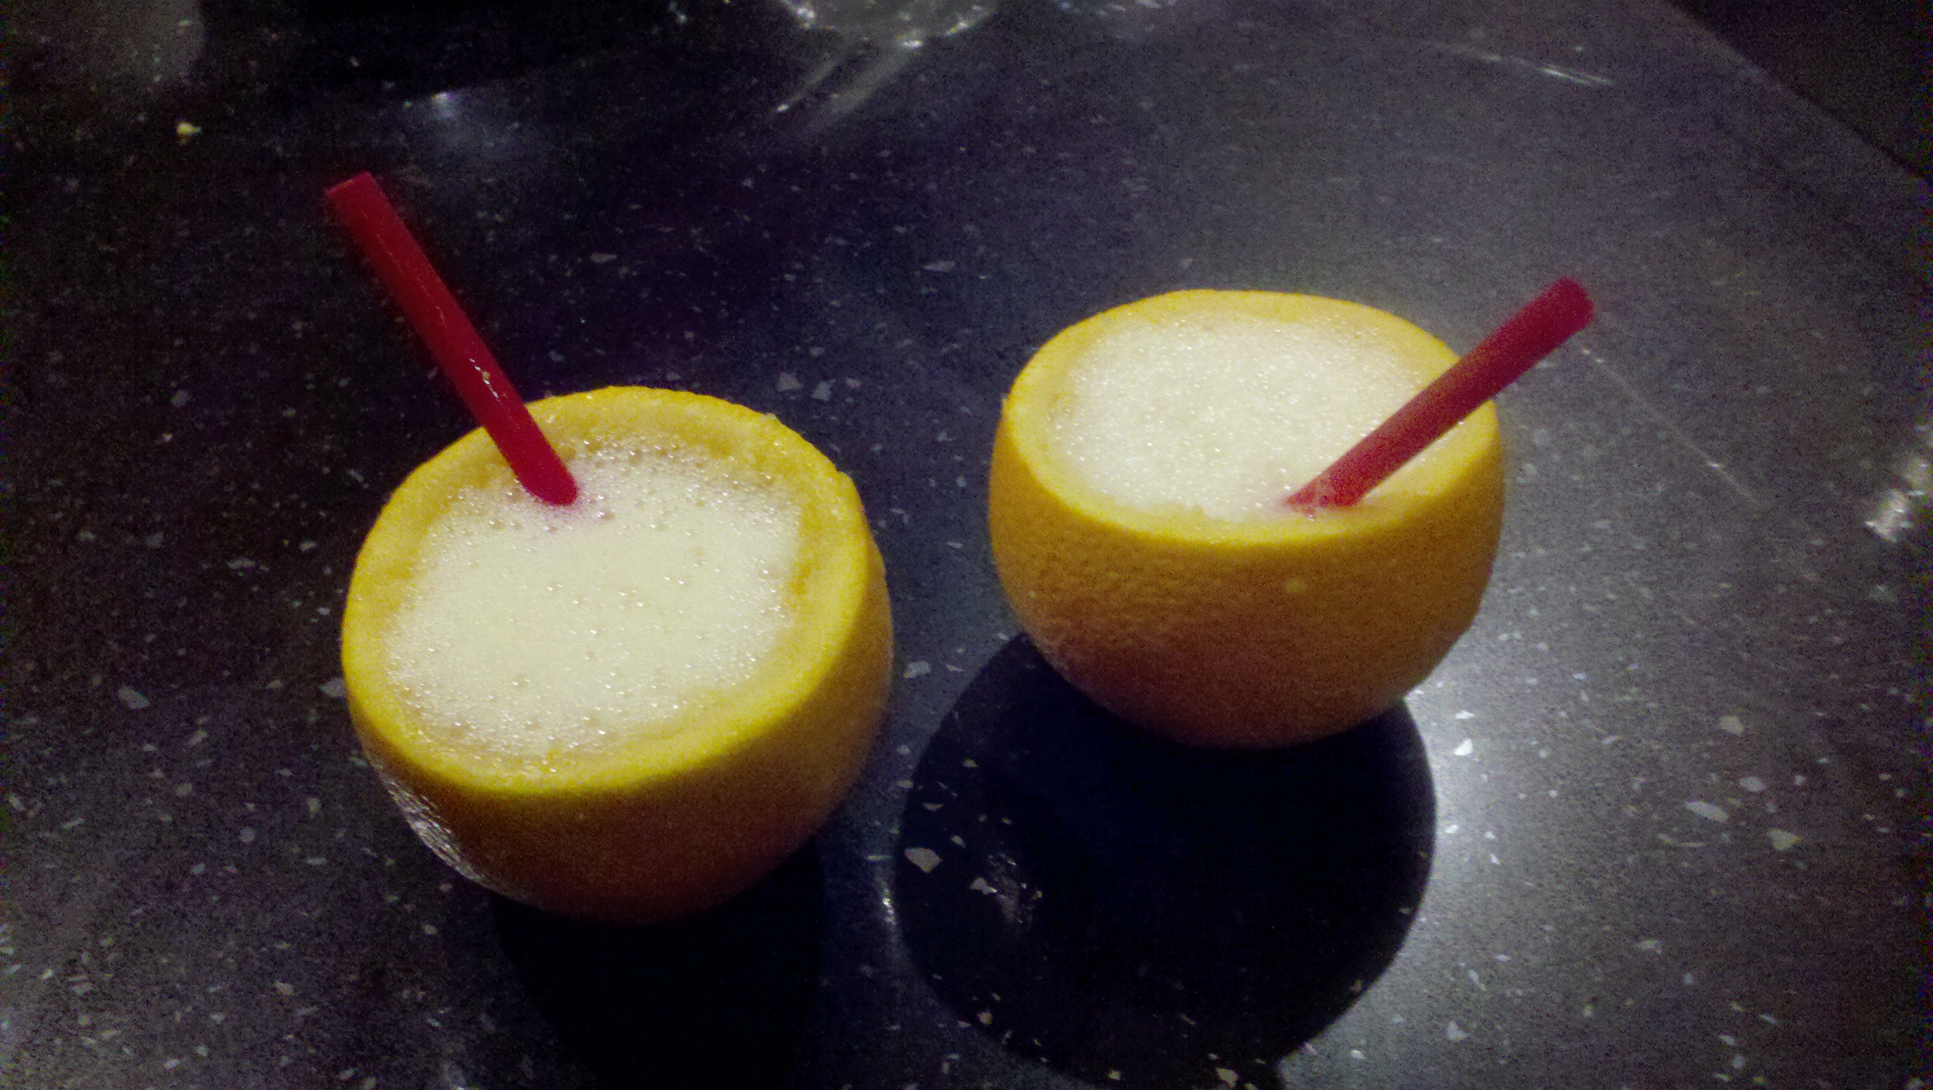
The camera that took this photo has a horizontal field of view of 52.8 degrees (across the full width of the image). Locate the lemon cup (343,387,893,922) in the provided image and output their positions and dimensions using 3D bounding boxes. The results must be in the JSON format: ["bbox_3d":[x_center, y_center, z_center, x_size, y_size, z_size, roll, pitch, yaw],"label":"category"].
[{"bbox_3d":[-0.054,0.025,0.321,0.086,0.060,0.086,-2,46,2],"label":"lemon cup"}]

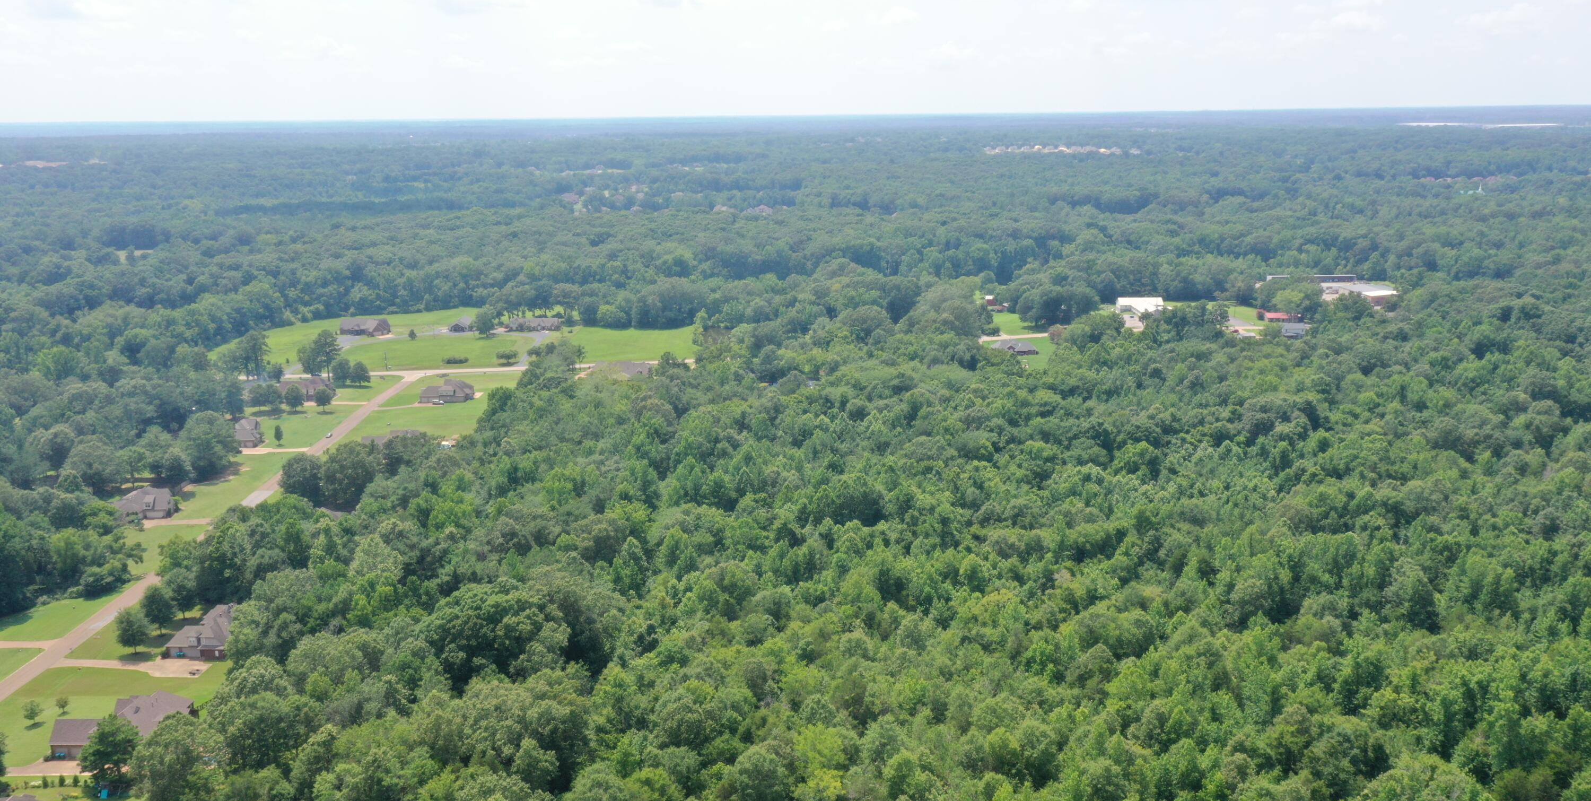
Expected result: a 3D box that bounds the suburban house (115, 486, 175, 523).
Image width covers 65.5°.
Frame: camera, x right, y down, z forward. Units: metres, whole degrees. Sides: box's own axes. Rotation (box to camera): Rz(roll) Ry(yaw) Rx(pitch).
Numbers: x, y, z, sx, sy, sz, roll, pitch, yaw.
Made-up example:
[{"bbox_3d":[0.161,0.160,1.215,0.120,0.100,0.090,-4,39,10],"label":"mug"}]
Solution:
[{"bbox_3d":[-207.932,32.117,393.831,22.500,7.600,17.000,-1,13,0],"label":"suburban house"}]

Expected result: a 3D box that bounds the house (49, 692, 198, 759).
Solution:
[{"bbox_3d":[-135.837,64.629,251.802,22.300,7.800,20.000,-1,13,0],"label":"house"}]

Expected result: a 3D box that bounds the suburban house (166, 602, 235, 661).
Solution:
[{"bbox_3d":[-137.688,54.197,295.782,18.000,8.000,21.000,-1,13,0],"label":"suburban house"}]

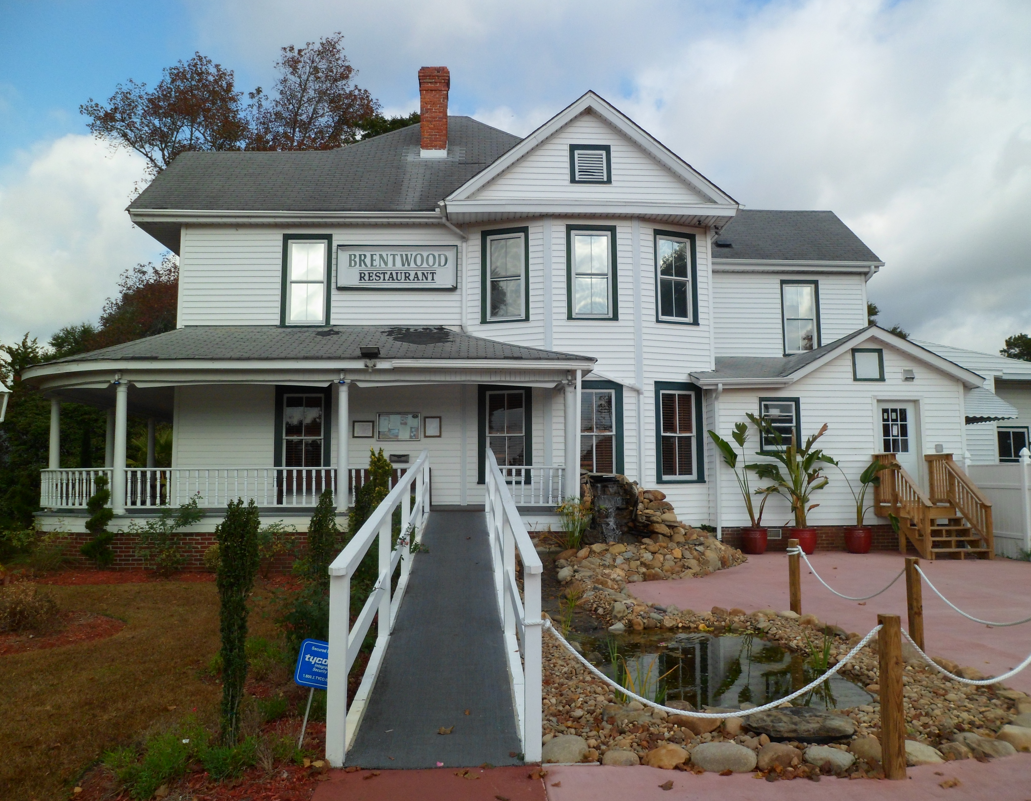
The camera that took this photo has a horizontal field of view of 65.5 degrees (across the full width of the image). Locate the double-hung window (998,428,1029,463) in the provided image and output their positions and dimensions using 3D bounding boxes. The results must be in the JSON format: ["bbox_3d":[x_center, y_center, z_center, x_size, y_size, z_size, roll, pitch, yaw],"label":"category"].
[{"bbox_3d":[13.111,1.176,21.131,0.950,0.960,0.100,0,-6,-6],"label":"double-hung window"}]

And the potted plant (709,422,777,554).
[{"bbox_3d":[4.343,1.661,15.328,1.321,2.483,1.000,0,-6,-4],"label":"potted plant"}]

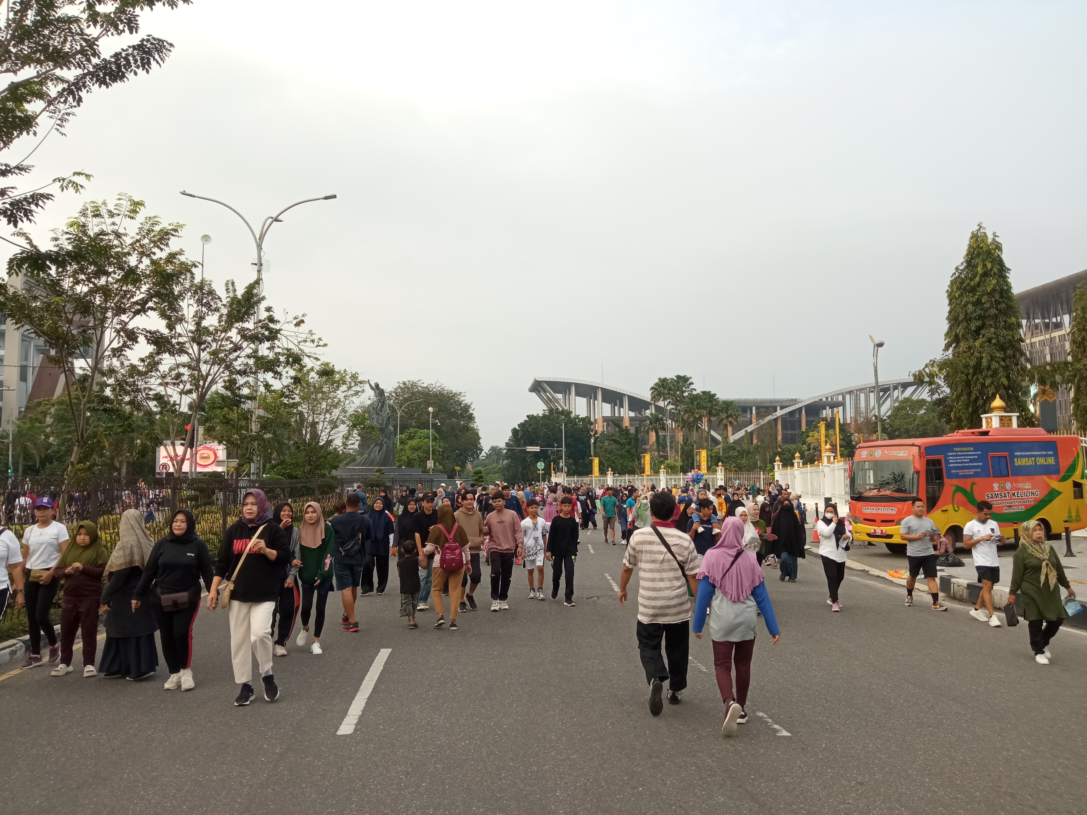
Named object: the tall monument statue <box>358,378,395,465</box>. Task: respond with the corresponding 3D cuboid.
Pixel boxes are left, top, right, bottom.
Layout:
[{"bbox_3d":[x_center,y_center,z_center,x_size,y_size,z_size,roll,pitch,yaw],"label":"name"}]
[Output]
[{"bbox_3d":[-15.892,1.469,79.198,4.100,8.152,3.600,-2,-6,19],"label":"tall monument statue"}]

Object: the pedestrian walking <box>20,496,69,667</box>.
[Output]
[{"bbox_3d":[-4.812,1.670,8.178,0.470,1.610,0.460,0,-5,-1],"label":"pedestrian walking"}]

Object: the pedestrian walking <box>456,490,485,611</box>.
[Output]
[{"bbox_3d":[-1.042,2.008,12.002,0.480,1.665,0.500,0,-5,-7],"label":"pedestrian walking"}]

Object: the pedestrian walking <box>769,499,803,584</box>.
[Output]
[{"bbox_3d":[4.605,2.499,15.992,0.580,1.546,0.420,-1,-5,8],"label":"pedestrian walking"}]

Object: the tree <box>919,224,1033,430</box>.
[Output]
[{"bbox_3d":[18.295,-1.473,35.776,4.500,12.800,4.400,0,-5,0],"label":"tree"}]

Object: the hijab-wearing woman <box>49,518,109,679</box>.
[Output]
[{"bbox_3d":[-4.281,1.748,7.835,0.520,1.390,0.380,0,-5,-5],"label":"hijab-wearing woman"}]

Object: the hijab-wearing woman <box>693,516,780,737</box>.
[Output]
[{"bbox_3d":[1.390,1.537,6.128,0.600,1.490,0.520,0,-5,-5],"label":"hijab-wearing woman"}]

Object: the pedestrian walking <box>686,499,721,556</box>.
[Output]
[{"bbox_3d":[2.206,2.037,11.625,0.500,1.590,0.360,0,-5,-6],"label":"pedestrian walking"}]

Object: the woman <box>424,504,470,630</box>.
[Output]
[{"bbox_3d":[-1.183,1.937,10.409,0.530,1.497,0.420,-1,-5,3],"label":"woman"}]

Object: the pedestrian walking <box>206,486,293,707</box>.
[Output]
[{"bbox_3d":[-2.290,1.459,6.598,0.620,1.643,0.450,0,-5,-2],"label":"pedestrian walking"}]

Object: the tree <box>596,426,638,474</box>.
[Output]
[{"bbox_3d":[10.208,7.230,115.814,6.000,9.726,6.000,0,-5,0],"label":"tree"}]

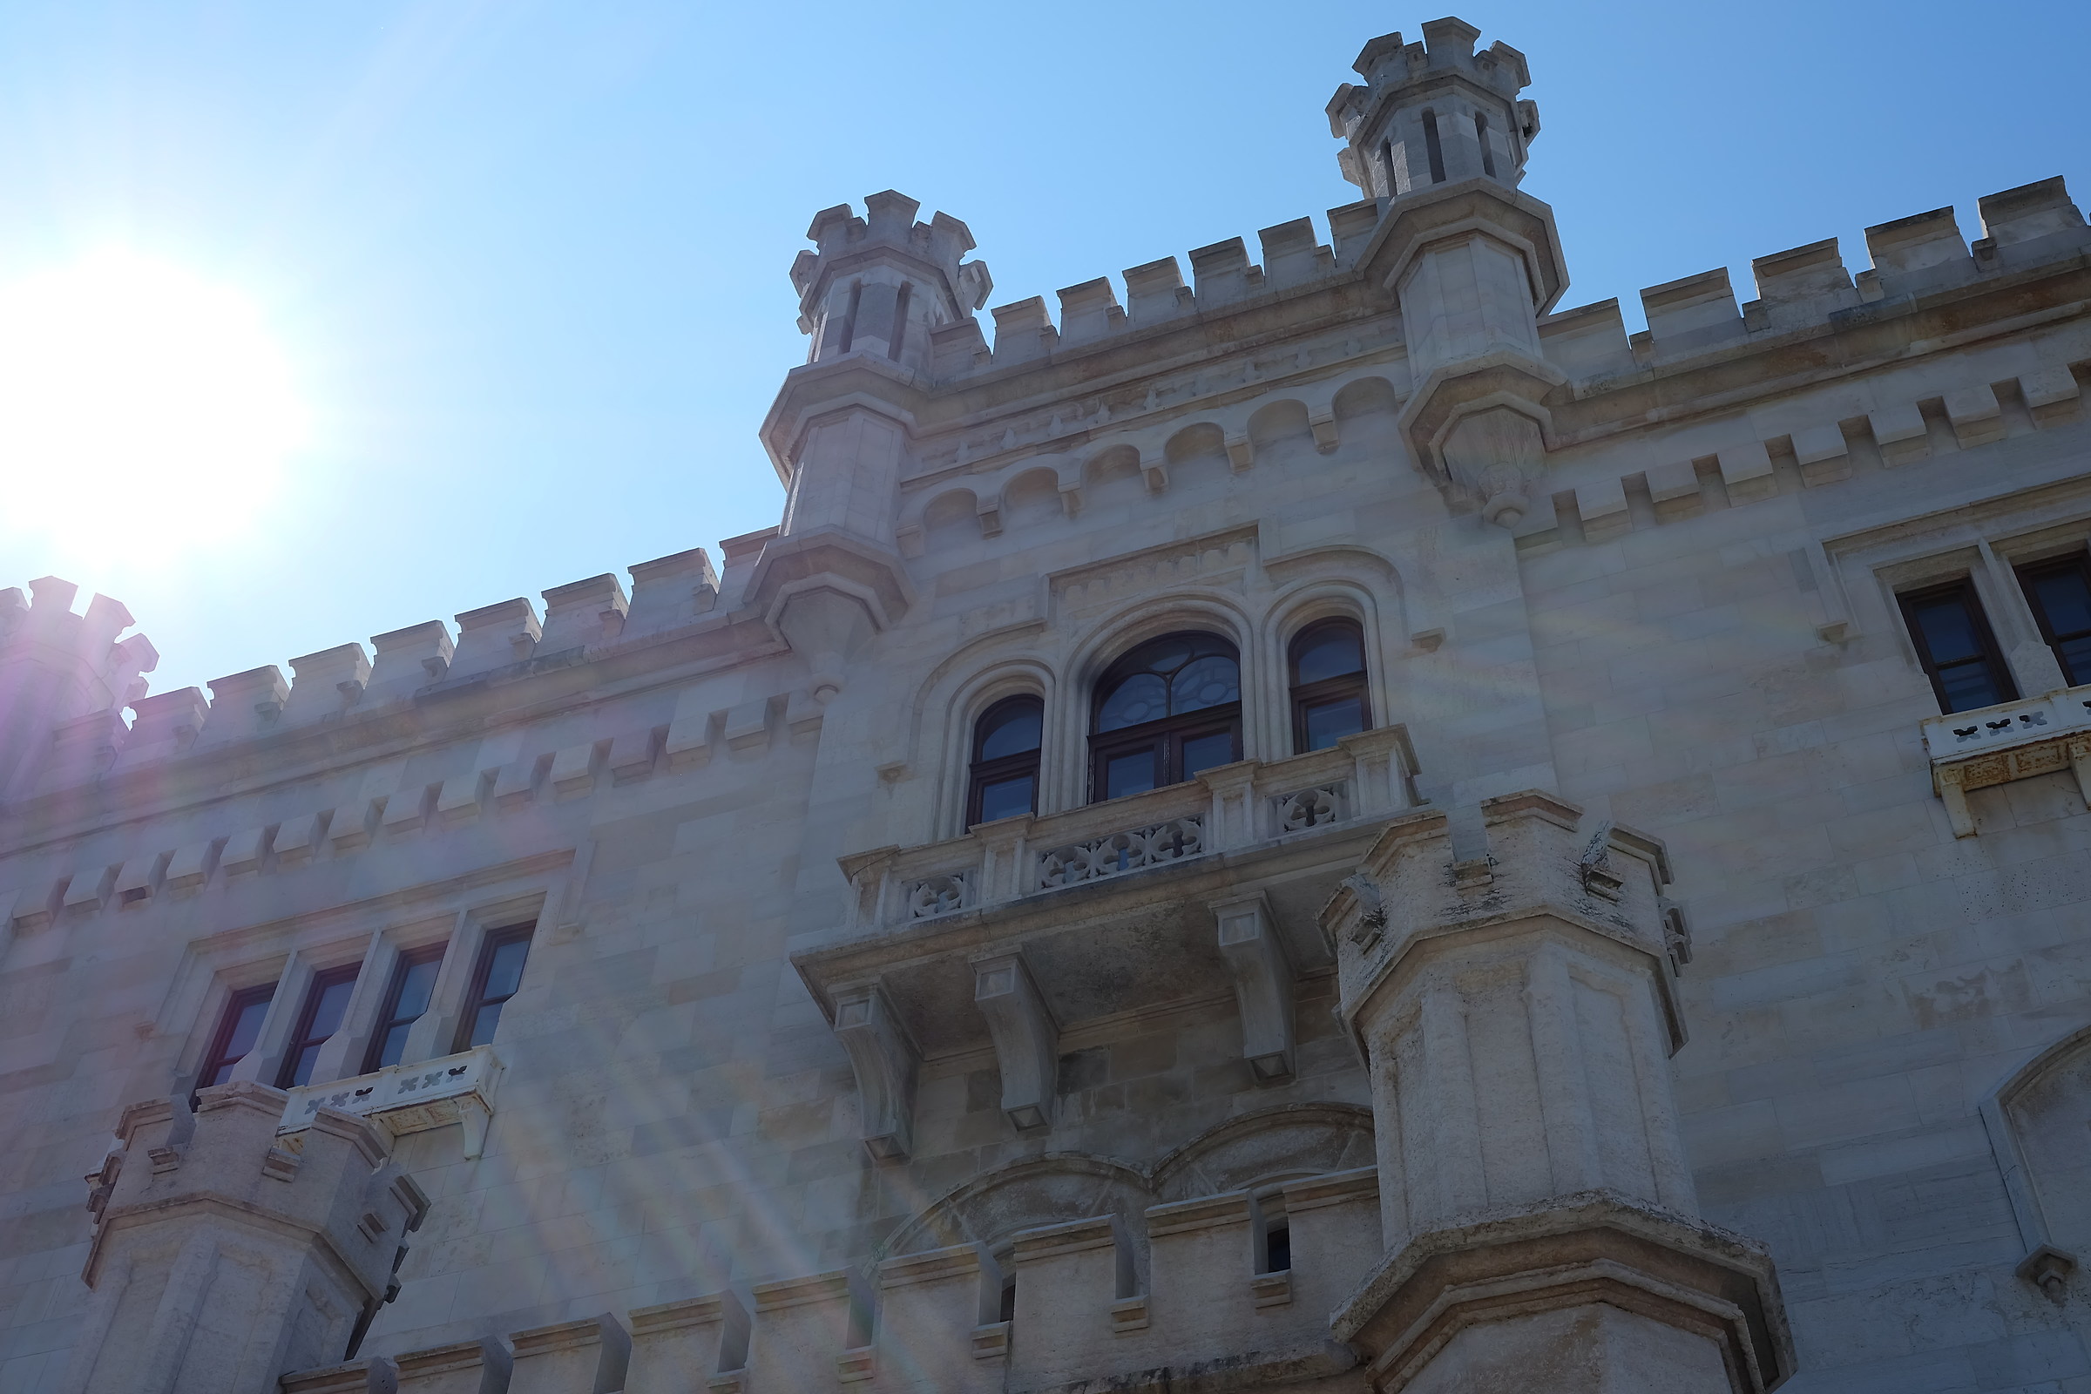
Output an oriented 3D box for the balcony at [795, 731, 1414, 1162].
[{"bbox_3d":[0.578,1.697,16.660,4.644,2.143,1.248,-14,-52,14],"label":"balcony"}]

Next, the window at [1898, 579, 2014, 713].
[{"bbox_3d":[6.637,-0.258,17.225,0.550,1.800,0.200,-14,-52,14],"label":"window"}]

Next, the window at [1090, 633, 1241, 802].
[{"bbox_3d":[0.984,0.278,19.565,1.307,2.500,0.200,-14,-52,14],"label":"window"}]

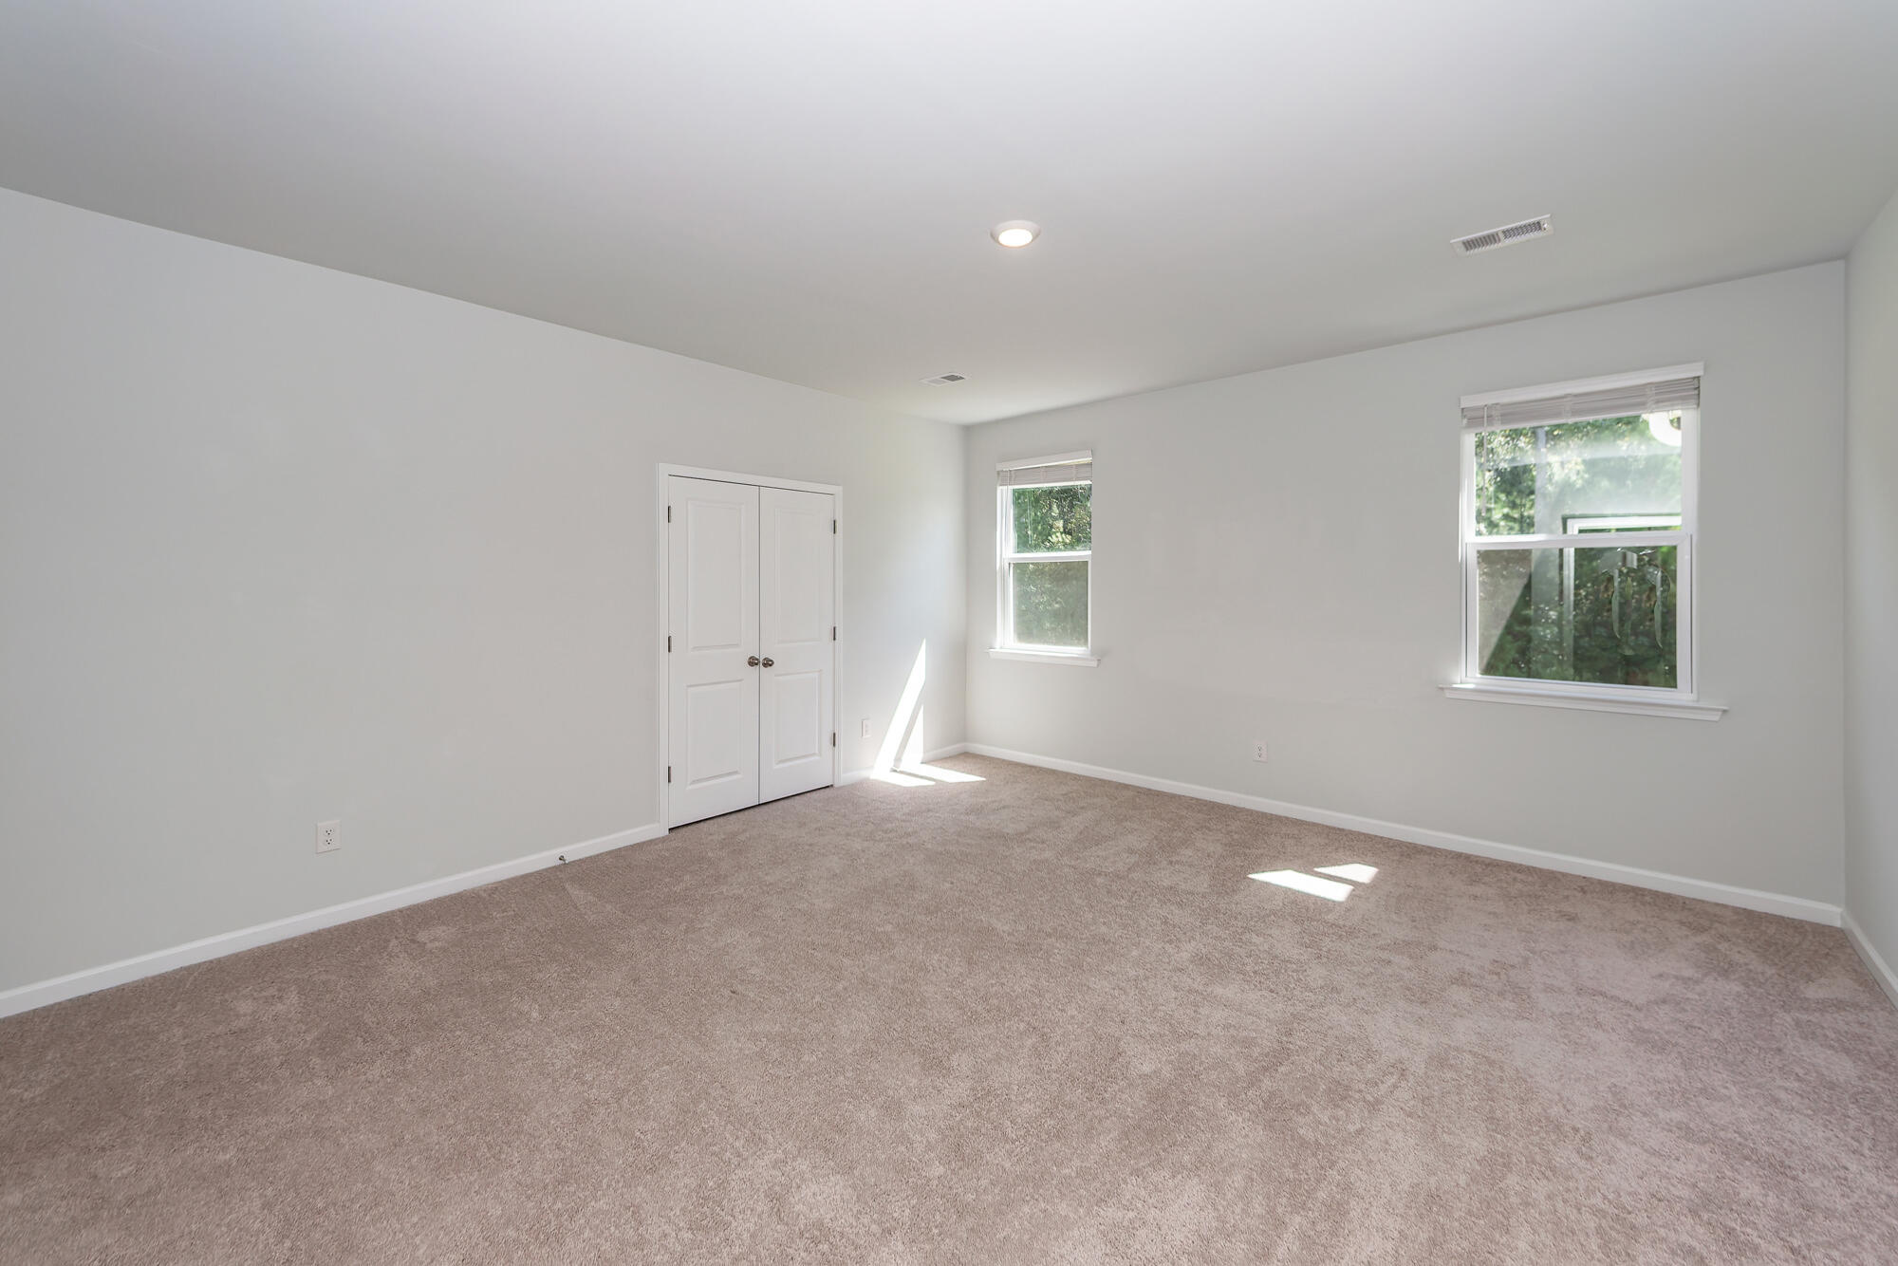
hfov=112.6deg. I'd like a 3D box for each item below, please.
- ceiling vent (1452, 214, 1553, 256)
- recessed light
[{"bbox_3d":[2.127,-1.522,2.430,0.290,0.022,0.155,4,5,42],"label":"ceiling vent"},{"bbox_3d":[0.255,-1.516,2.410,0.190,0.030,0.190,0,4,0],"label":"recessed light"}]

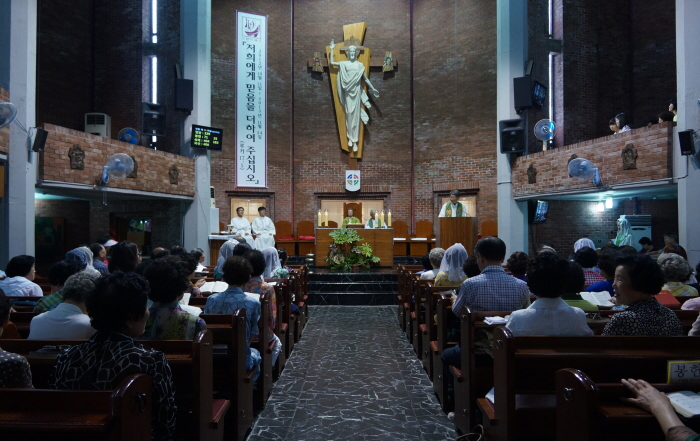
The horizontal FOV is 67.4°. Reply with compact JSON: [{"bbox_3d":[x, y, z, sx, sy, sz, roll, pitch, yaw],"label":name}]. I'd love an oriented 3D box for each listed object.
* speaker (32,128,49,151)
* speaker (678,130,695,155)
[{"bbox_3d":[-4.338,-1.125,7.373,0.145,0.310,0.145,17,9,37],"label":"speaker"},{"bbox_3d":[4.820,-1.101,7.500,0.170,0.340,0.180,-19,12,-41],"label":"speaker"}]

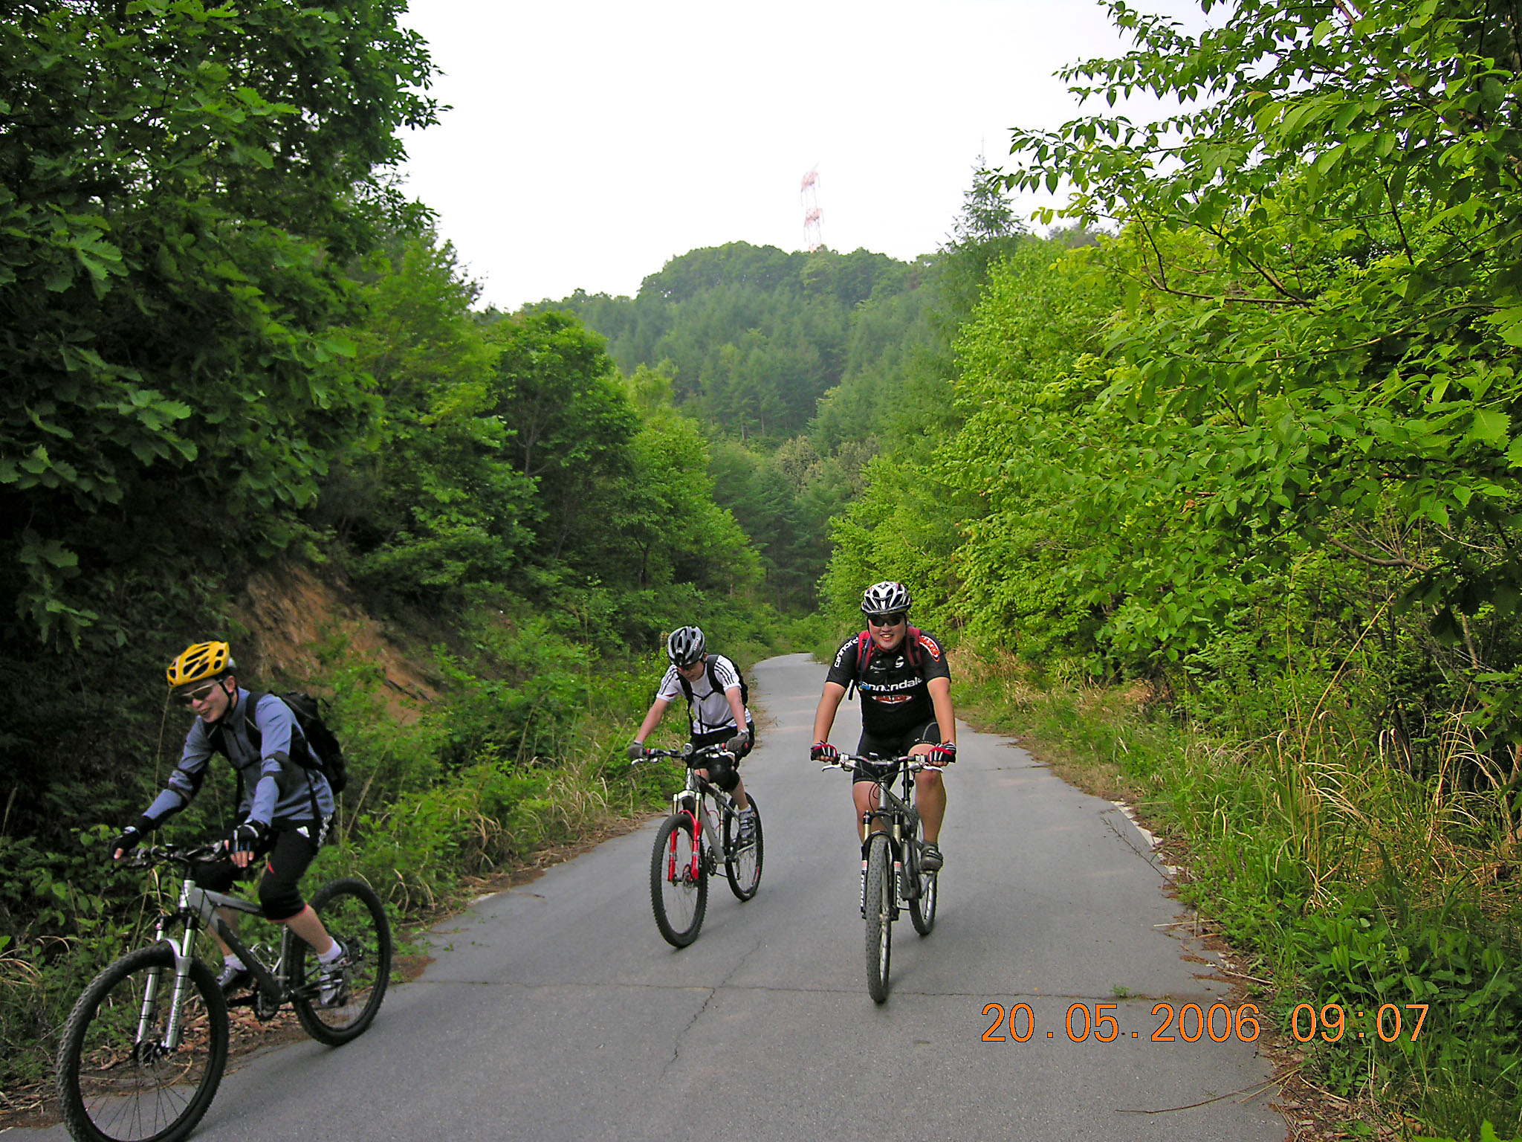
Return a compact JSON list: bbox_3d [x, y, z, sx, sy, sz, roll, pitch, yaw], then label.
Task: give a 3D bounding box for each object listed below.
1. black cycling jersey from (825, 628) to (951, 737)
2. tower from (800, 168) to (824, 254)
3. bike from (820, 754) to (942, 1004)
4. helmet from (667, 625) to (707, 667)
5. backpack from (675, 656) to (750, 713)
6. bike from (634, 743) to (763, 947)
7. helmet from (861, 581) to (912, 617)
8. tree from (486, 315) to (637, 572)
[{"bbox_3d":[0.608,0.529,5.023,0.550,0.510,0.380,-6,-6,18],"label":"black cycling jersey"},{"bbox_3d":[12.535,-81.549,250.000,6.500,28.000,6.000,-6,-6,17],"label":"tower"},{"bbox_3d":[0.660,1.310,4.932,0.620,1.020,1.730,-4,-5,18],"label":"bike"},{"bbox_3d":[-0.430,0.434,6.110,0.210,0.170,0.280,-6,16,18],"label":"helmet"},{"bbox_3d":[-0.251,0.696,6.463,0.310,0.400,0.250,-6,22,18],"label":"backpack"},{"bbox_3d":[-0.279,1.538,6.256,0.620,1.040,1.730,-6,-6,18],"label":"bike"},{"bbox_3d":[0.571,0.128,4.823,0.215,0.165,0.280,-6,-6,13],"label":"helmet"},{"bbox_3d":[-4.530,-2.961,24.000,3.700,6.000,3.700,-5,-5,0],"label":"tree"}]

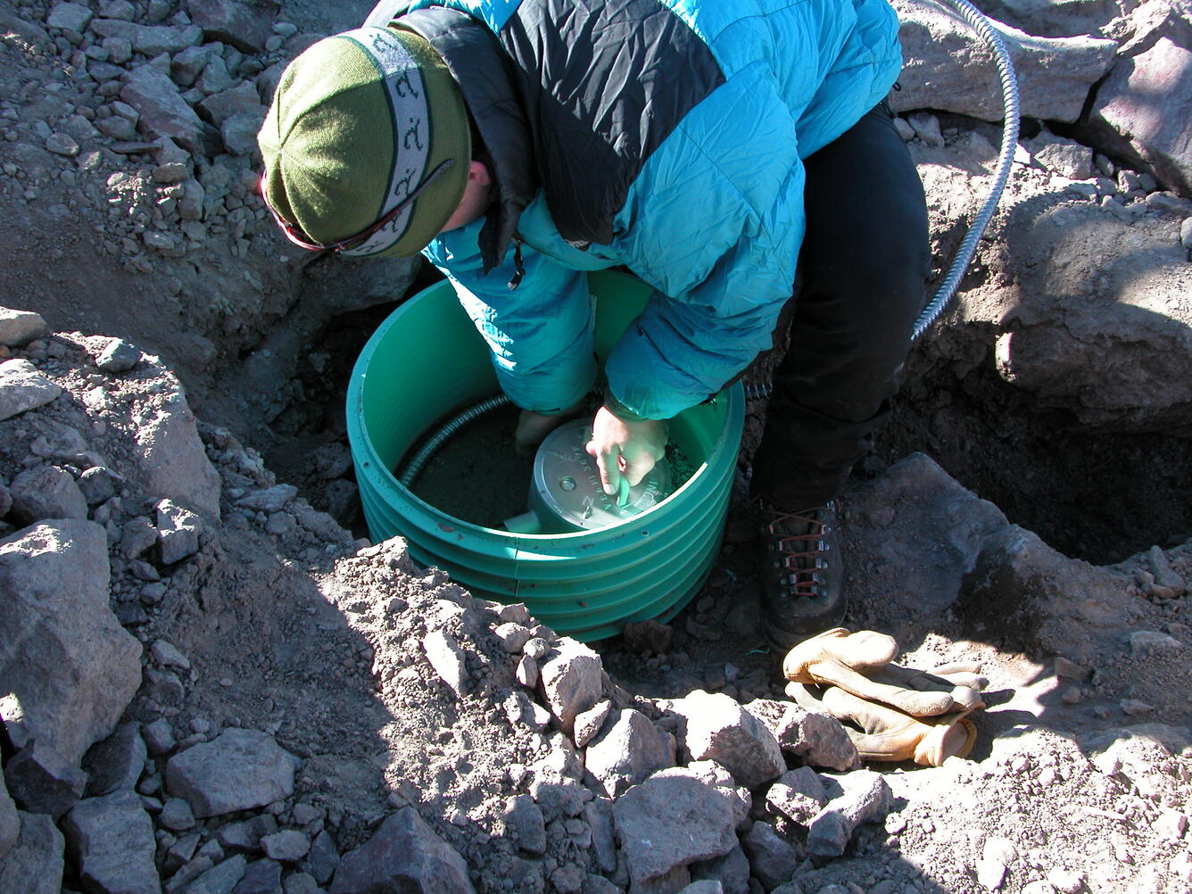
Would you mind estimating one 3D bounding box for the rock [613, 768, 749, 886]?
[{"bbox_3d":[0.096,0.433,1.378,0.147,0.084,0.112,-12,53,-11],"label":"rock"}]

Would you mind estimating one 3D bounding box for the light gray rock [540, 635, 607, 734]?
[{"bbox_3d":[-0.030,0.294,1.485,0.076,0.073,0.112,-6,52,-6],"label":"light gray rock"}]

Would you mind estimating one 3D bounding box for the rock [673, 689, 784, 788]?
[{"bbox_3d":[0.160,0.356,1.466,0.135,0.078,0.091,18,53,12],"label":"rock"}]

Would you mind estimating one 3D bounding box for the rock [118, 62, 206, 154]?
[{"bbox_3d":[-0.675,-0.528,1.880,0.085,0.090,0.140,-33,59,-24],"label":"rock"}]

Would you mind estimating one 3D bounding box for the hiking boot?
[{"bbox_3d":[0.267,0.096,1.578,0.110,0.160,0.290,0,52,0],"label":"hiking boot"}]

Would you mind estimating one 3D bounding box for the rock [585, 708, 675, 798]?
[{"bbox_3d":[0.038,0.341,1.345,0.095,0.080,0.080,0,52,0],"label":"rock"}]

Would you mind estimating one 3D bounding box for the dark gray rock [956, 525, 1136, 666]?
[{"bbox_3d":[0.575,0.191,1.540,0.210,0.130,0.155,12,53,9],"label":"dark gray rock"}]

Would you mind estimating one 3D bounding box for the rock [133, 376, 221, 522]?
[{"bbox_3d":[-0.539,0.001,1.550,0.105,0.075,0.212,-10,53,-9],"label":"rock"}]

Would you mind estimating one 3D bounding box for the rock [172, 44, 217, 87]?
[{"bbox_3d":[-0.689,-0.654,2.063,0.066,0.052,0.073,-23,56,-18],"label":"rock"}]

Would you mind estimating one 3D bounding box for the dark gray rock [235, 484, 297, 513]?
[{"bbox_3d":[-0.432,0.068,1.577,0.080,0.026,0.033,-6,52,-6],"label":"dark gray rock"}]

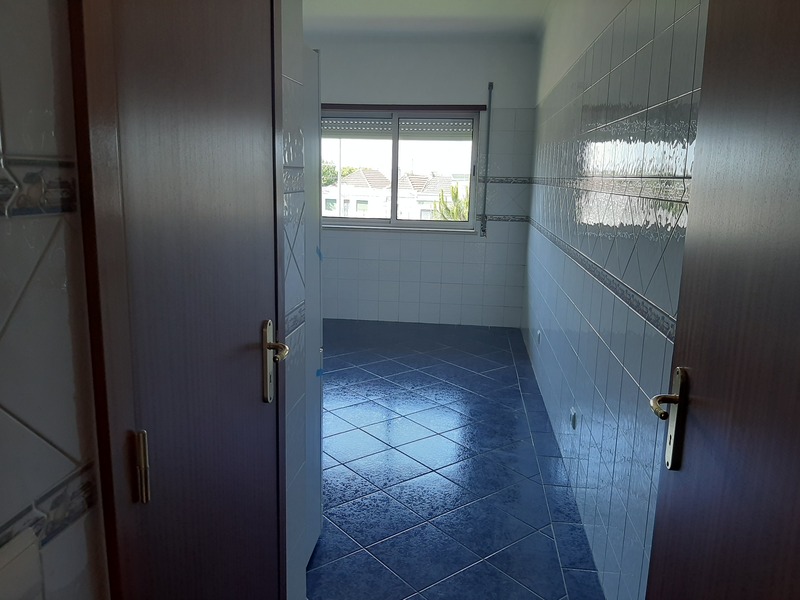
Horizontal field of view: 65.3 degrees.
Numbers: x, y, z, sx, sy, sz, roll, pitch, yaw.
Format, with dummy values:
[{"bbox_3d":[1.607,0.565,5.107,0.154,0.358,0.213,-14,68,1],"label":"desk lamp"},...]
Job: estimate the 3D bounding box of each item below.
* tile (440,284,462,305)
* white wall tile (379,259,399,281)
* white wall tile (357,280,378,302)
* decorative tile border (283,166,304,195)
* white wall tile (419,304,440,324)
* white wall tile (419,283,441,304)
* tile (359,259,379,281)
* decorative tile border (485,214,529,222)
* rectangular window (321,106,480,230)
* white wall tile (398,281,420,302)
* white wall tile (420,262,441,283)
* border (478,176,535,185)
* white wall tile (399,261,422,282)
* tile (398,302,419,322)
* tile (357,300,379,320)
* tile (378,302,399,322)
[{"bbox_3d":[0.493,-0.060,5.967,0.200,0.200,0.010,3,11,6],"label":"tile"},{"bbox_3d":[-0.103,-0.284,5.992,0.200,0.200,0.010,3,11,6],"label":"white wall tile"},{"bbox_3d":[-0.309,-0.095,6.074,0.200,0.199,0.010,2,11,6],"label":"white wall tile"},{"bbox_3d":[-0.267,-0.299,1.552,0.010,0.062,0.190,3,11,6],"label":"decorative tile border"},{"bbox_3d":[0.288,0.127,6.028,0.200,0.200,0.010,3,11,6],"label":"white wall tile"},{"bbox_3d":[0.293,-0.069,6.009,0.200,0.199,0.010,2,11,6],"label":"white wall tile"},{"bbox_3d":[-0.305,-0.291,6.035,0.200,0.199,0.010,2,11,6],"label":"tile"},{"bbox_3d":[0.988,-0.753,5.793,0.425,0.060,0.012,2,11,6],"label":"decorative tile border"},{"bbox_3d":[-0.032,-1.212,5.837,1.530,1.120,0.100,2,11,6],"label":"rectangular window"},{"bbox_3d":[0.092,-0.078,6.031,0.200,0.199,0.010,2,11,6],"label":"white wall tile"},{"bbox_3d":[0.297,-0.266,5.949,0.200,0.200,0.010,3,11,6],"label":"white wall tile"},{"bbox_3d":[0.965,-1.091,5.708,0.490,0.060,0.010,3,11,6],"label":"border"},{"bbox_3d":[0.097,-0.274,5.992,0.200,0.199,0.010,2,11,6],"label":"white wall tile"},{"bbox_3d":[0.088,0.118,6.070,0.200,0.196,0.010,2,11,6],"label":"tile"},{"bbox_3d":[-0.312,0.100,6.093,0.200,0.200,0.010,3,11,6],"label":"tile"},{"bbox_3d":[-0.112,0.109,6.071,0.200,0.200,0.010,3,11,6],"label":"tile"}]

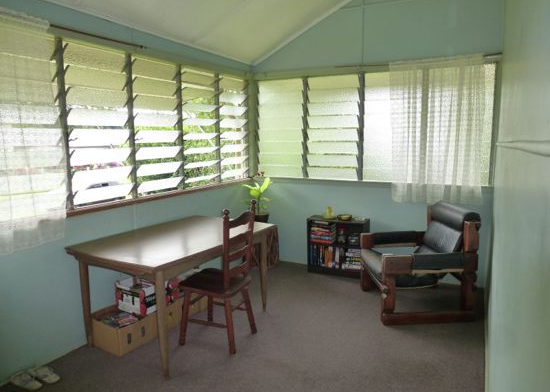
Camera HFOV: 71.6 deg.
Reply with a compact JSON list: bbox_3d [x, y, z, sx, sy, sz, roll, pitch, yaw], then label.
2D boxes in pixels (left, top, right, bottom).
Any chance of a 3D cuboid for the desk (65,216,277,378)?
[{"bbox_3d":[-0.716,0.674,2.971,0.871,0.750,1.259,4,10,31],"label":"desk"}]

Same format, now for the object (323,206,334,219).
[{"bbox_3d":[0.589,0.196,4.195,0.110,0.118,0.110,4,10,27],"label":"object"}]

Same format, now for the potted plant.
[{"bbox_3d":[-0.185,0.060,4.365,0.265,0.544,0.265,4,10,27],"label":"potted plant"}]

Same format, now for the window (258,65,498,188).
[{"bbox_3d":[0.896,-0.703,4.013,2.448,1.102,0.103,4,10,27],"label":"window"}]

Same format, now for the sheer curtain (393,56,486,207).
[{"bbox_3d":[1.523,-0.600,3.641,0.794,1.338,0.088,4,10,27],"label":"sheer curtain"}]

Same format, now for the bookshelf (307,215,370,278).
[{"bbox_3d":[0.678,0.553,4.172,0.603,0.597,0.250,4,10,27],"label":"bookshelf"}]

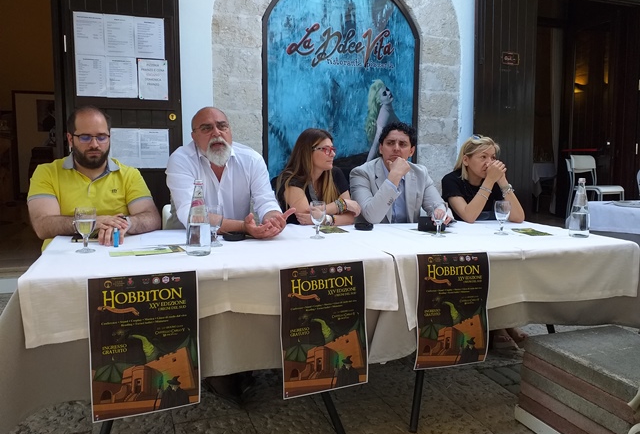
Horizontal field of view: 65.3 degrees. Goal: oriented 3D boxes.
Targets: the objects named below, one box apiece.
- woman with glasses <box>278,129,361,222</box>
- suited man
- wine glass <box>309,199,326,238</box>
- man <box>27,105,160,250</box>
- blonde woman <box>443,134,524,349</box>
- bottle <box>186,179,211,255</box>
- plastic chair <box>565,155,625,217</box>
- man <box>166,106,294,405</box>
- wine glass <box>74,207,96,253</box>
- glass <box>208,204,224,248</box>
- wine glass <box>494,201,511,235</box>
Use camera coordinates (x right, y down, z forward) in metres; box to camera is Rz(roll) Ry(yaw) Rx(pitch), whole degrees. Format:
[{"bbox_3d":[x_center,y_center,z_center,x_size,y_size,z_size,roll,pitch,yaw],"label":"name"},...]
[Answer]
[{"bbox_3d":[-0.014,0.162,2.749,0.520,1.271,0.800,-3,6,-28],"label":"woman with glasses"},{"bbox_3d":[0.415,0.137,2.807,0.600,1.309,0.820,-1,6,-9],"label":"suited man"},{"bbox_3d":[-0.009,0.013,2.261,0.074,0.163,0.074,0,6,0],"label":"wine glass"},{"bbox_3d":[-1.016,0.179,2.278,0.590,1.329,0.800,-2,6,-17],"label":"man"},{"bbox_3d":[0.956,0.154,2.929,0.520,1.252,0.800,-2,6,-19],"label":"blonde woman"},{"bbox_3d":[-0.455,-0.002,1.858,0.092,0.272,0.092,0,6,0],"label":"bottle"},{"bbox_3d":[3.189,-0.291,5.799,0.470,0.840,0.530,-3,6,-30],"label":"plastic chair"},{"bbox_3d":[-0.463,0.151,2.497,0.640,1.343,0.850,-1,6,-13],"label":"man"},{"bbox_3d":[-0.893,0.049,1.892,0.077,0.163,0.077,0,6,0],"label":"wine glass"},{"bbox_3d":[-0.426,0.034,2.045,0.074,0.163,0.074,0,6,0],"label":"glass"},{"bbox_3d":[0.871,0.002,2.381,0.077,0.162,0.077,0,6,0],"label":"wine glass"}]

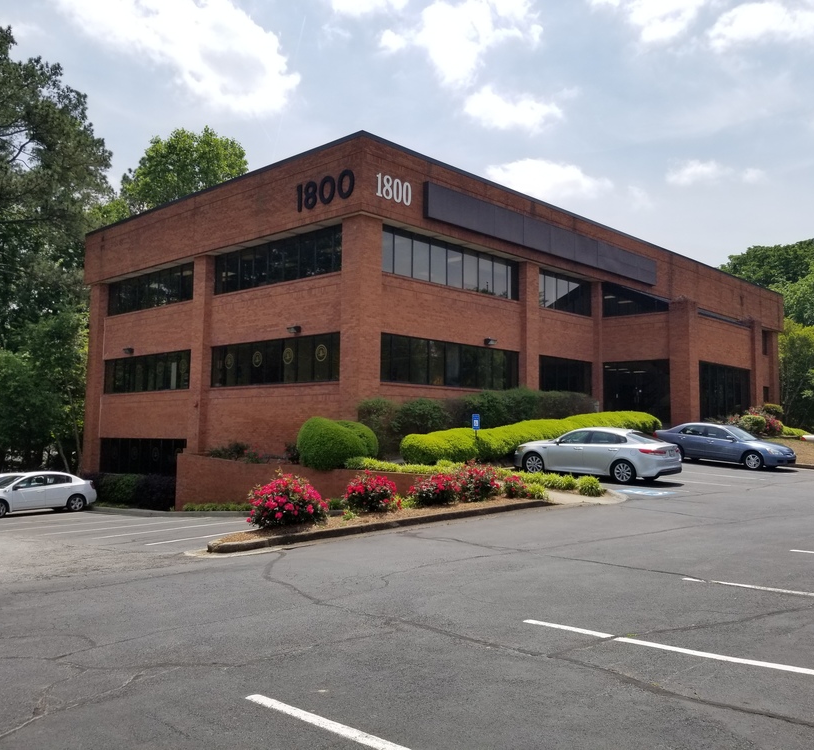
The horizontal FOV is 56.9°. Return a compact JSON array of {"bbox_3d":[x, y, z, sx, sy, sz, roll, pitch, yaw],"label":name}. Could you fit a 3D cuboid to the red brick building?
[{"bbox_3d":[5.912,-0.150,44.209,23.000,12.500,40.300,-3,-5,43],"label":"red brick building"}]

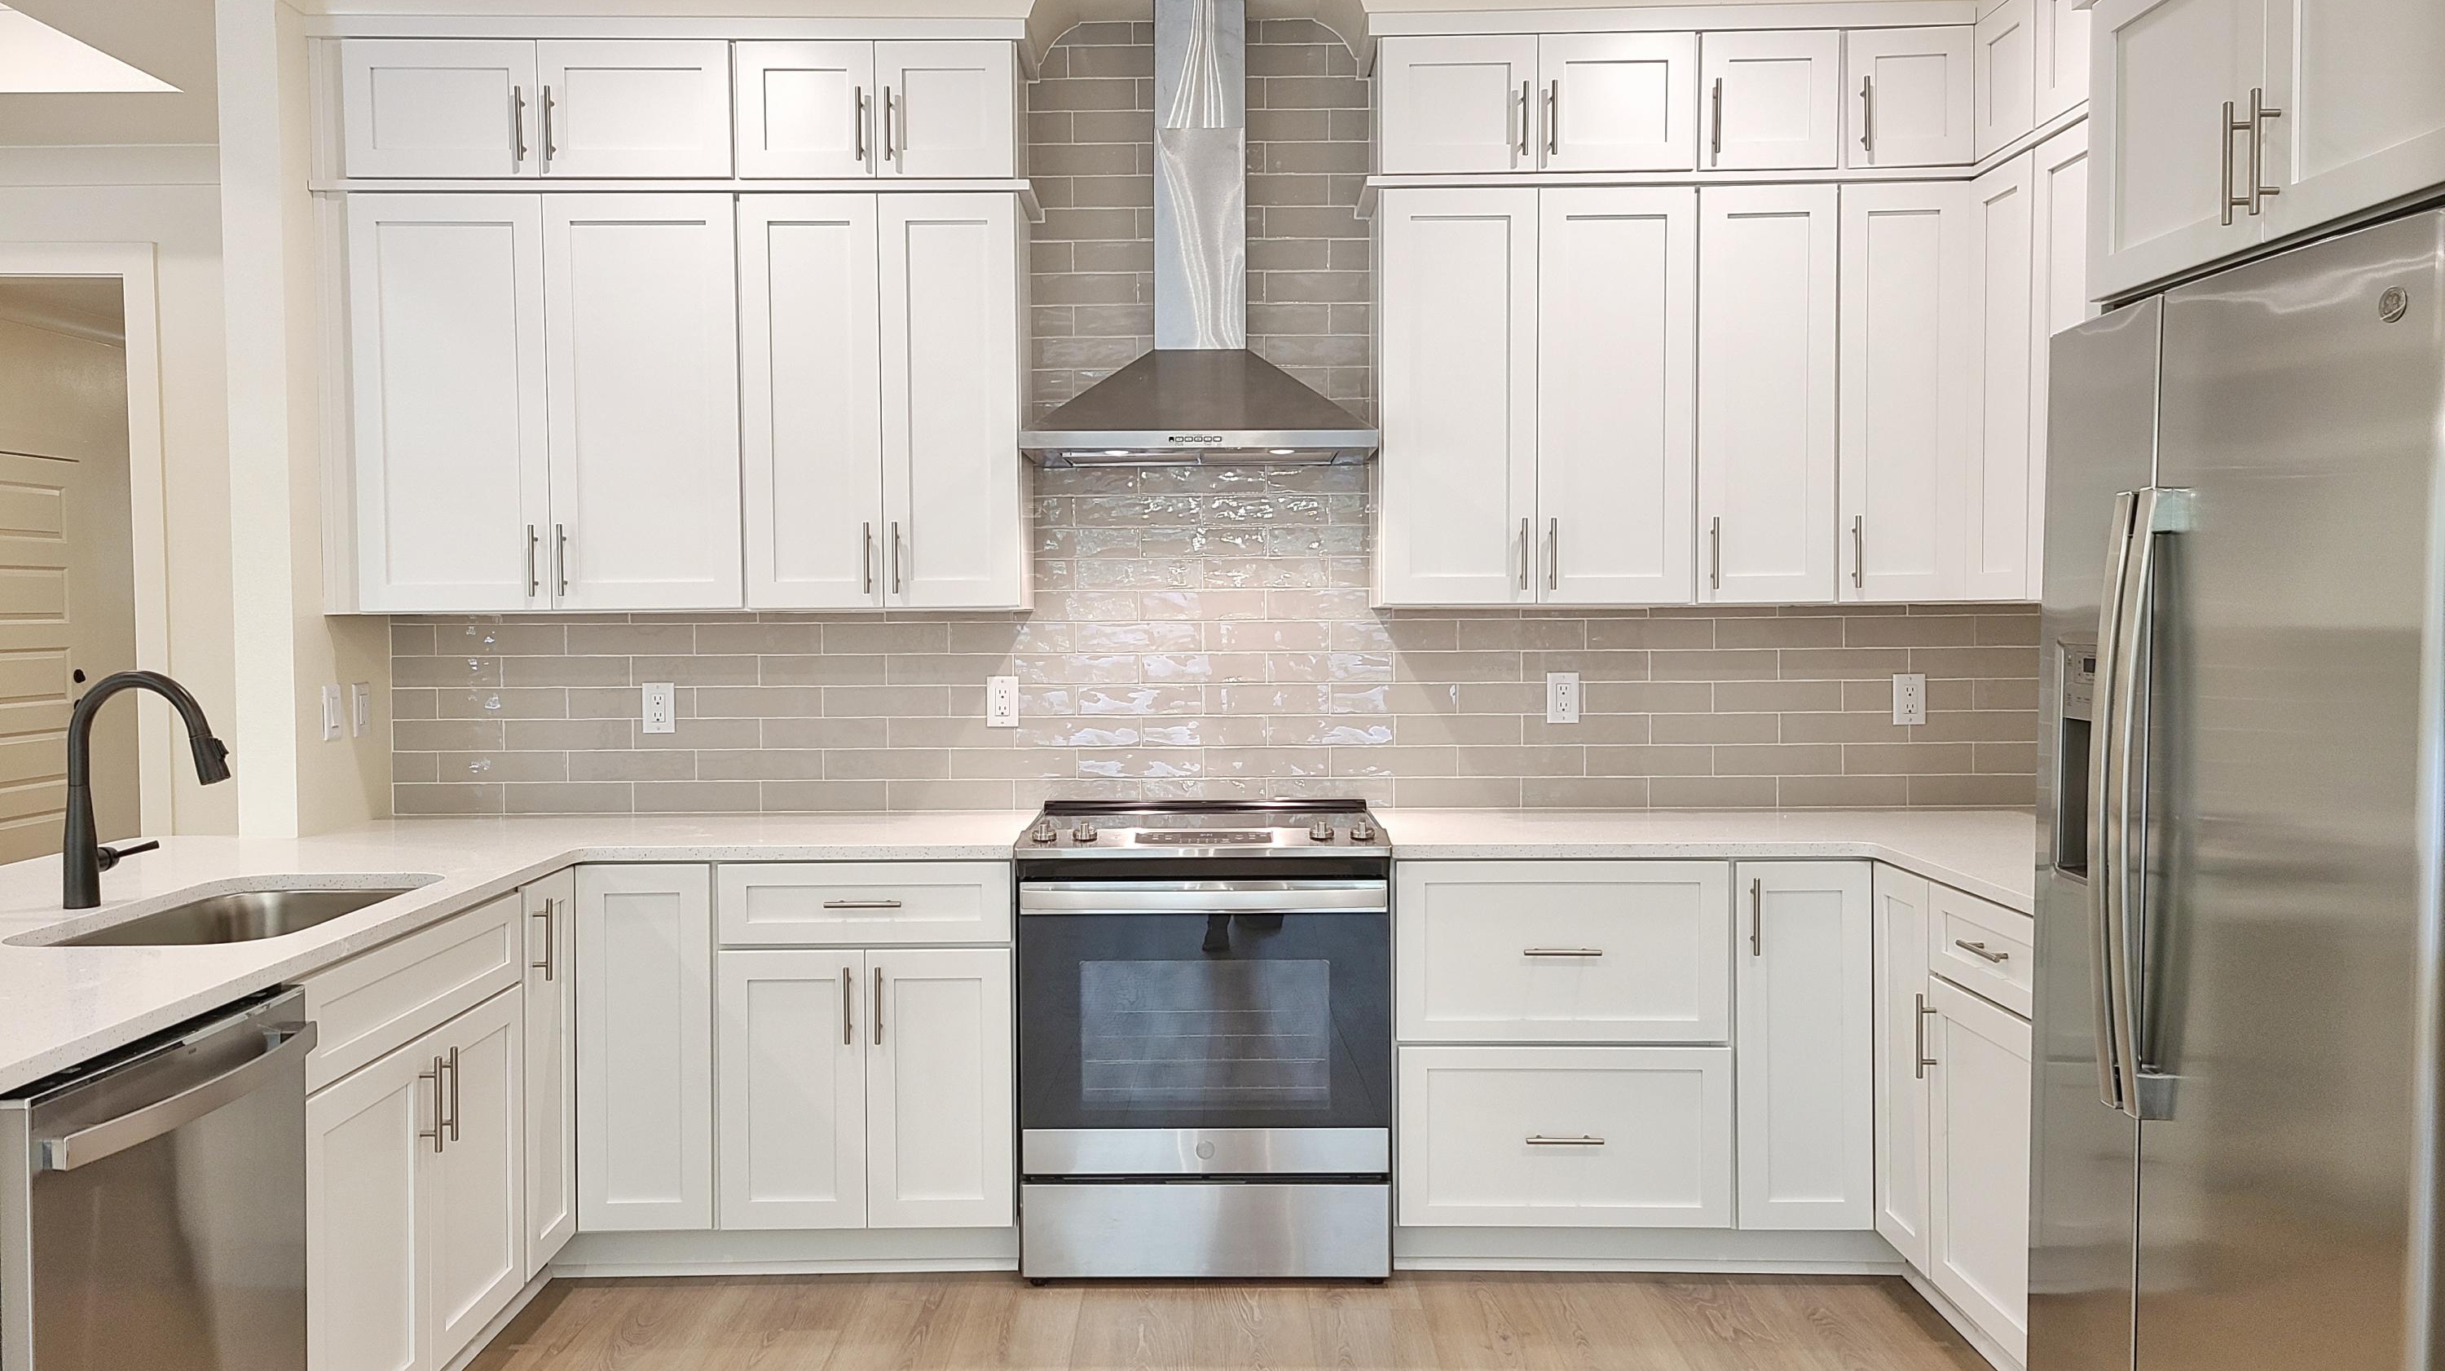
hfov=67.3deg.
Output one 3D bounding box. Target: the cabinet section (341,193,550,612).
[{"bbox_3d":[-1.684,-0.621,4.168,0.426,0.908,0.330,0,3,0],"label":"cabinet section"}]

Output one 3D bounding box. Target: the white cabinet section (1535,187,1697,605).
[{"bbox_3d":[0.860,-0.635,4.153,0.345,0.908,0.330,0,3,0],"label":"white cabinet section"}]

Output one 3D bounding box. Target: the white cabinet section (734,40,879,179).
[{"bbox_3d":[-0.896,-1.254,4.128,0.301,0.298,0.315,0,3,0],"label":"white cabinet section"}]

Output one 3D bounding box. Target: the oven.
[{"bbox_3d":[-0.032,0.761,4.014,0.759,0.935,0.665,0,2,0],"label":"oven"}]

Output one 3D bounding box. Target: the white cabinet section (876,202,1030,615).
[{"bbox_3d":[-0.587,-0.627,4.162,0.312,0.908,0.330,0,3,0],"label":"white cabinet section"}]

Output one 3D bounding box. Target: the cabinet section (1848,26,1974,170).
[{"bbox_3d":[1.480,-1.267,4.118,0.280,0.302,0.330,0,3,0],"label":"cabinet section"}]

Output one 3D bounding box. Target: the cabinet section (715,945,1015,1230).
[{"bbox_3d":[-0.725,0.816,4.068,0.605,0.583,0.610,0,3,0],"label":"cabinet section"}]

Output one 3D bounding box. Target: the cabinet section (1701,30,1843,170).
[{"bbox_3d":[1.183,-1.265,4.119,0.315,0.302,0.330,0,3,0],"label":"cabinet section"}]

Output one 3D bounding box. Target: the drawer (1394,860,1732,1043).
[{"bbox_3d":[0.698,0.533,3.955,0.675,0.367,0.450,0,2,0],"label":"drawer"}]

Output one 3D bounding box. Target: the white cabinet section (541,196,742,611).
[{"bbox_3d":[-1.259,-0.624,4.161,0.427,0.904,0.315,0,3,0],"label":"white cabinet section"}]

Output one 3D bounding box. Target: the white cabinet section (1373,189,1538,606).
[{"bbox_3d":[0.520,-0.633,4.146,0.341,0.904,0.315,0,3,0],"label":"white cabinet section"}]

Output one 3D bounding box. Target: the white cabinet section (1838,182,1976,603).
[{"bbox_3d":[1.481,-0.637,4.139,0.281,0.904,0.315,0,3,0],"label":"white cabinet section"}]

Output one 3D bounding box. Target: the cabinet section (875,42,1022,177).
[{"bbox_3d":[-0.593,-1.256,4.130,0.309,0.302,0.330,0,3,0],"label":"cabinet section"}]

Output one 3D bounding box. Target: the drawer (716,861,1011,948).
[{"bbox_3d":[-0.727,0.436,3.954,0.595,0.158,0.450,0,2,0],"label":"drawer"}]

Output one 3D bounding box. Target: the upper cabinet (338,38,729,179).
[{"bbox_3d":[-1.479,-1.256,4.137,0.848,0.290,0.325,0,2,0],"label":"upper cabinet"}]

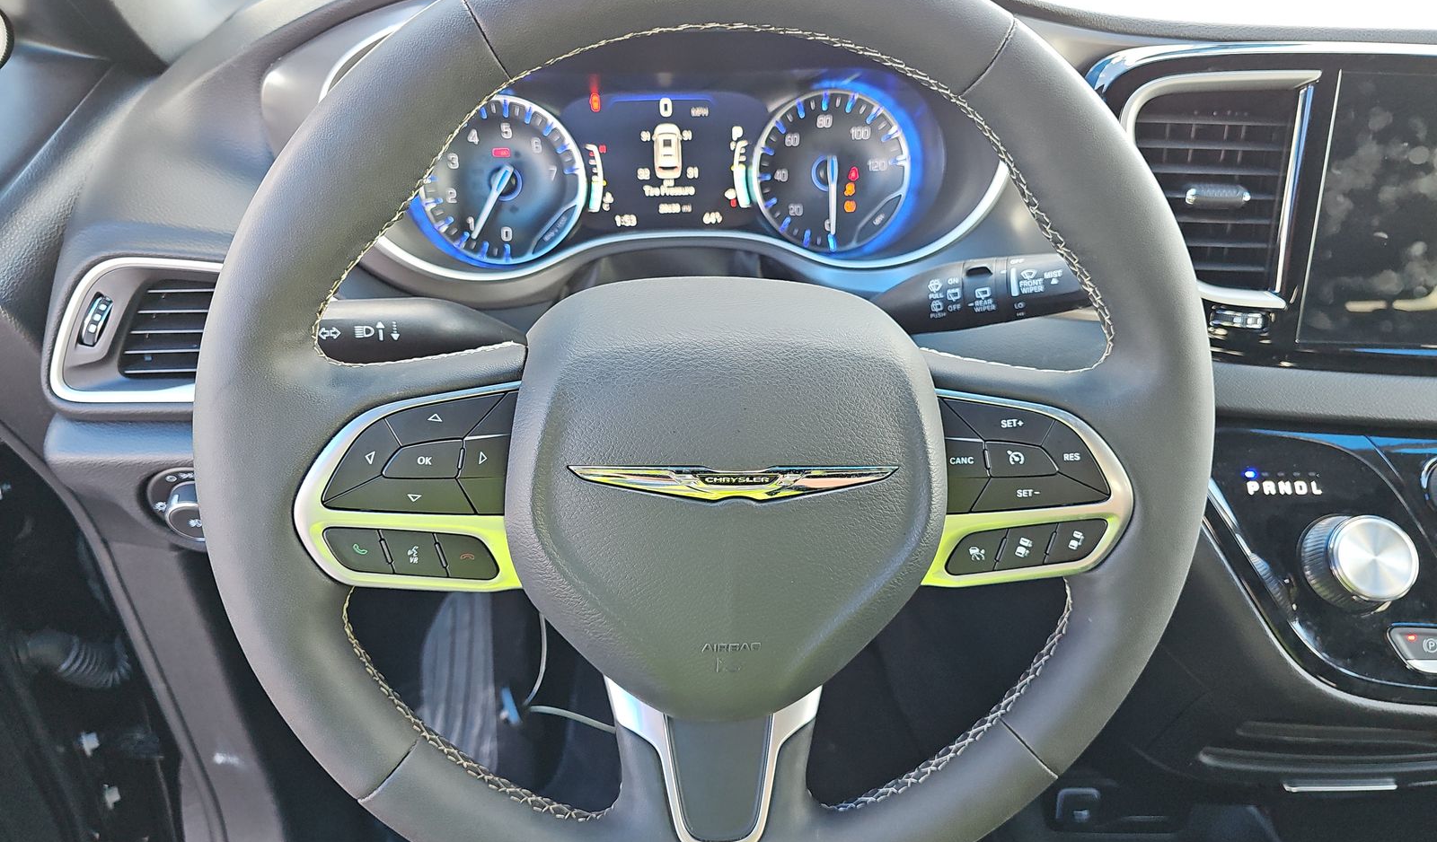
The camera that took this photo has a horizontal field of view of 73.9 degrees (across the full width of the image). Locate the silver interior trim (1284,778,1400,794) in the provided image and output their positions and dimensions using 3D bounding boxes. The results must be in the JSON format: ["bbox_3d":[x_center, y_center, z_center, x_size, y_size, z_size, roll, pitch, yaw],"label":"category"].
[{"bbox_3d":[0.400,0.235,0.615,0.080,0.009,0.012,-1,32,-7],"label":"silver interior trim"}]

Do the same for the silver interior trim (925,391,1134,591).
[{"bbox_3d":[0.122,0.027,0.378,0.082,0.078,0.022,0,11,-7],"label":"silver interior trim"}]

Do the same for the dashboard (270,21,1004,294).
[{"bbox_3d":[-0.040,-0.162,0.570,0.435,0.165,0.100,0,12,-7],"label":"dashboard"}]

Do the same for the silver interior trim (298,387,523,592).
[{"bbox_3d":[-0.113,0.024,0.350,0.082,0.078,0.022,0,11,-7],"label":"silver interior trim"}]

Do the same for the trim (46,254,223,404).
[{"bbox_3d":[-0.294,-0.049,0.518,0.125,0.079,0.032,-1,12,-14],"label":"trim"}]

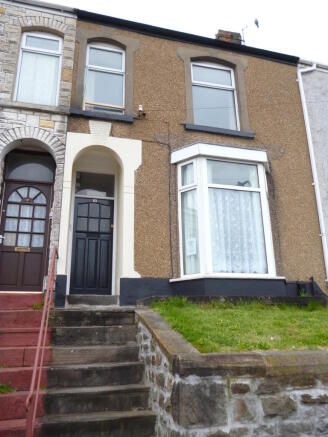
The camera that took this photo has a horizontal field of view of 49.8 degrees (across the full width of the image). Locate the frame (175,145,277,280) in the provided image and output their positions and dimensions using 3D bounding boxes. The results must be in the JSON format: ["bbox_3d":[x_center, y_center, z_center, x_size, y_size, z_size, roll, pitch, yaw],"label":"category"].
[{"bbox_3d":[1.337,-0.085,6.963,2.120,2.570,0.520,3,-16,-15],"label":"frame"}]

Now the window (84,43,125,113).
[{"bbox_3d":[-1.225,-2.886,7.424,0.825,1.660,0.110,3,-16,-15],"label":"window"}]

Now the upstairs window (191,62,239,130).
[{"bbox_3d":[1.148,-2.739,8.048,1.120,1.690,0.110,3,-16,-15],"label":"upstairs window"}]

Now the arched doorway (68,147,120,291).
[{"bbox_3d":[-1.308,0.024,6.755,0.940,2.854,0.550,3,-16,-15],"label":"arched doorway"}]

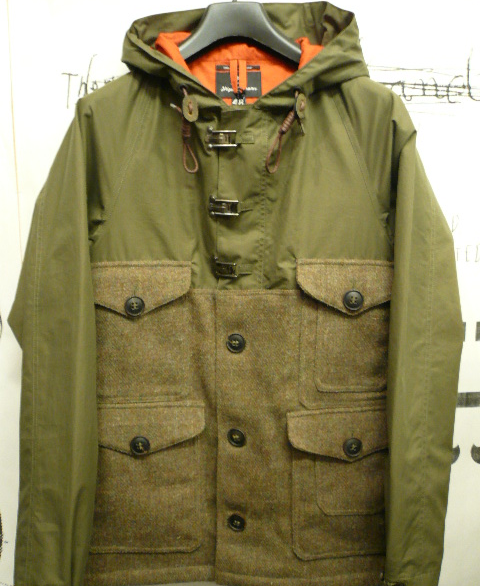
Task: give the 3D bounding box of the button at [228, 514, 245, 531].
[{"bbox_3d":[-0.005,0.350,0.790,0.026,0.027,0.007,0,9,0],"label":"button"}]

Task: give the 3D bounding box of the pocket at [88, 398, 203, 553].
[{"bbox_3d":[-0.143,0.274,0.770,0.181,0.225,0.022,1,9,6],"label":"pocket"}]

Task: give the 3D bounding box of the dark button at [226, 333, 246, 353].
[{"bbox_3d":[-0.005,0.072,0.742,0.027,0.027,0.007,0,9,0],"label":"dark button"}]

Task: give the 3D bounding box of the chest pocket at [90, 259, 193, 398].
[{"bbox_3d":[-0.145,0.055,0.740,0.157,0.199,0.022,1,9,6],"label":"chest pocket"}]

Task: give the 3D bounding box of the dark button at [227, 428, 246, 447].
[{"bbox_3d":[-0.005,0.214,0.767,0.027,0.028,0.007,0,9,0],"label":"dark button"}]

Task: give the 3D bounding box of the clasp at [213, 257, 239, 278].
[{"bbox_3d":[-0.021,-0.036,0.733,0.035,0.028,0.011,0,9,0],"label":"clasp"}]

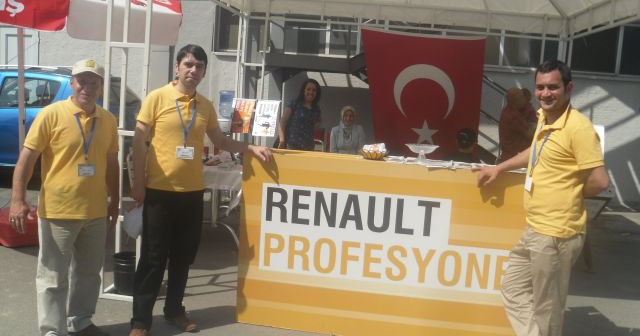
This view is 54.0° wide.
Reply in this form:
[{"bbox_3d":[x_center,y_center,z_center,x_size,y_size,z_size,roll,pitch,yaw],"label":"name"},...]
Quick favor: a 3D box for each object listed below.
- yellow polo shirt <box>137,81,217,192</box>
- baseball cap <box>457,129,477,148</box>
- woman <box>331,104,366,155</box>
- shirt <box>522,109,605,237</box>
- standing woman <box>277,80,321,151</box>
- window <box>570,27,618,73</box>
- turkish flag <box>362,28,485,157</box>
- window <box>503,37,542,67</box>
[{"bbox_3d":[-0.833,-0.178,3.676,0.440,0.620,0.260,-1,9,-36],"label":"yellow polo shirt"},{"bbox_3d":[1.244,-0.251,5.315,0.180,0.150,0.250,4,7,0],"label":"baseball cap"},{"bbox_3d":[0.277,0.011,7.079,0.500,1.360,0.600,4,7,-2],"label":"woman"},{"bbox_3d":[1.233,0.013,3.182,0.280,0.670,0.420,1,8,-24],"label":"shirt"},{"bbox_3d":[-0.218,-0.125,6.777,0.480,1.660,0.330,3,7,-8],"label":"standing woman"},{"bbox_3d":[4.139,-1.823,9.572,0.720,0.720,0.080,5,7,7],"label":"window"},{"bbox_3d":[1.222,-0.526,7.645,1.480,2.200,0.060,5,7,7],"label":"turkish flag"},{"bbox_3d":[3.227,-1.869,9.695,0.790,0.680,0.080,5,7,7],"label":"window"}]

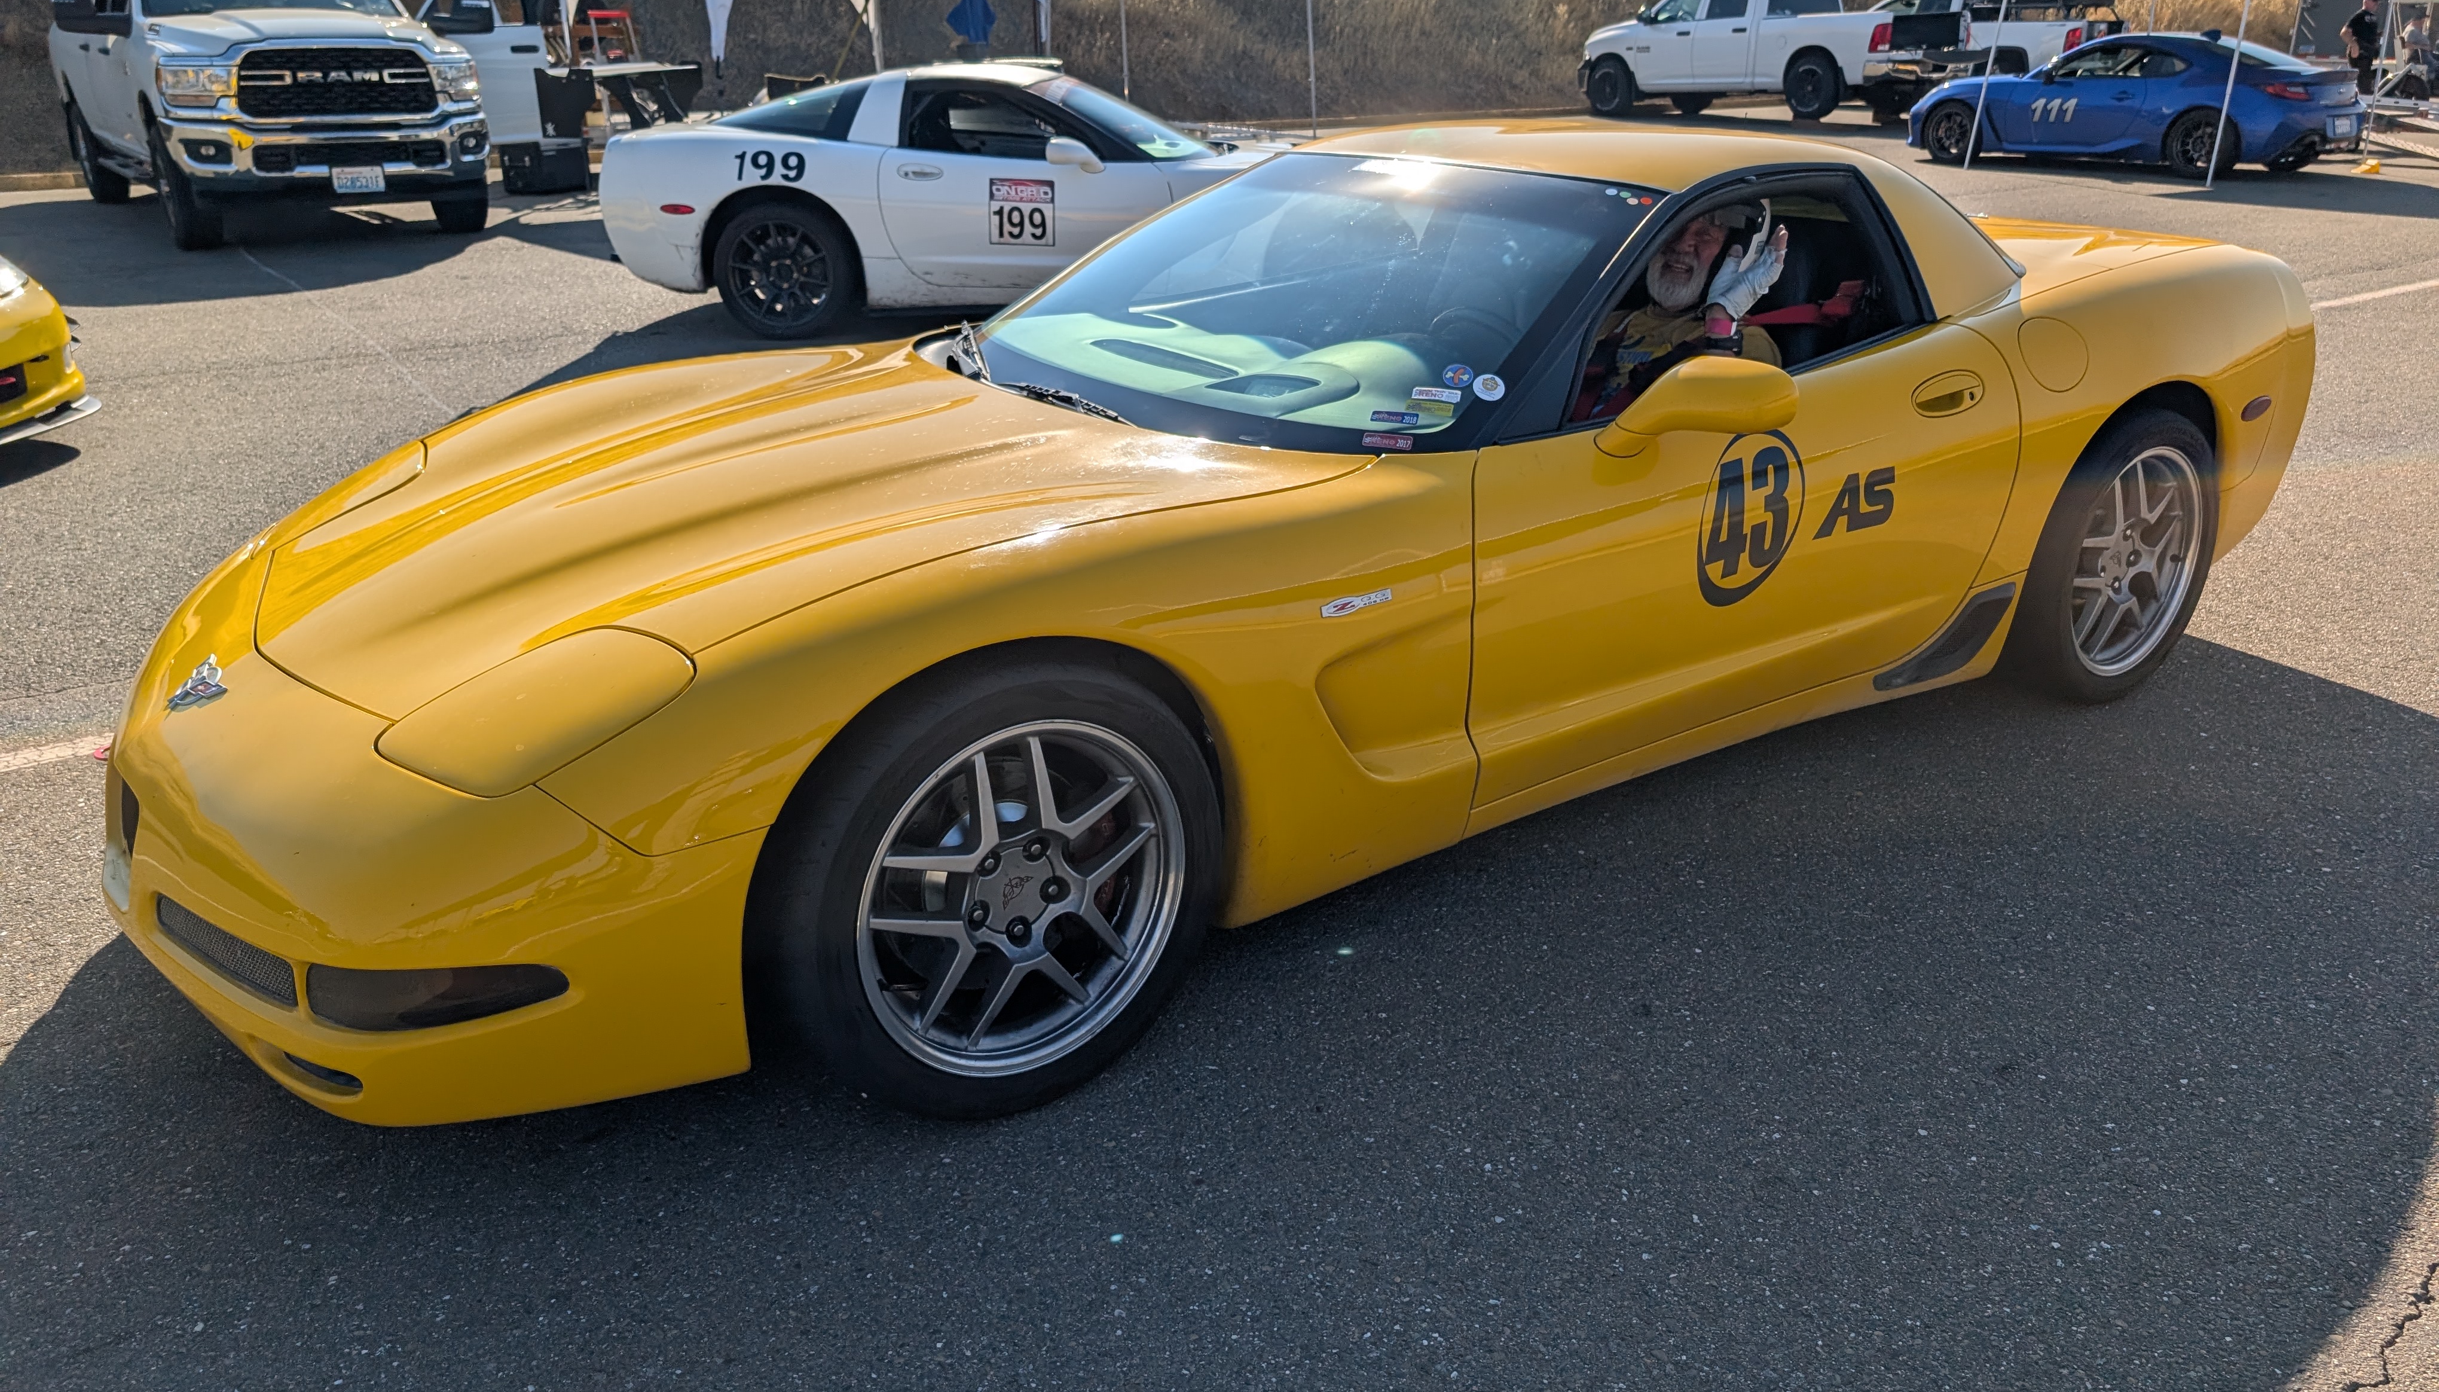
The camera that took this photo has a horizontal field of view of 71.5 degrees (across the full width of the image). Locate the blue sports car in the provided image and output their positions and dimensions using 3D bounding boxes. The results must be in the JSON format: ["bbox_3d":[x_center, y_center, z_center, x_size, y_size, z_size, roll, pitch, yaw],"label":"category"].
[{"bbox_3d":[9.226,-6.074,17.301,1.790,1.310,4.260,-13,25,-32],"label":"blue sports car"}]

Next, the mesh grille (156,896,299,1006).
[{"bbox_3d":[-1.194,0.295,2.039,0.315,0.063,0.035,14,25,34],"label":"mesh grille"}]

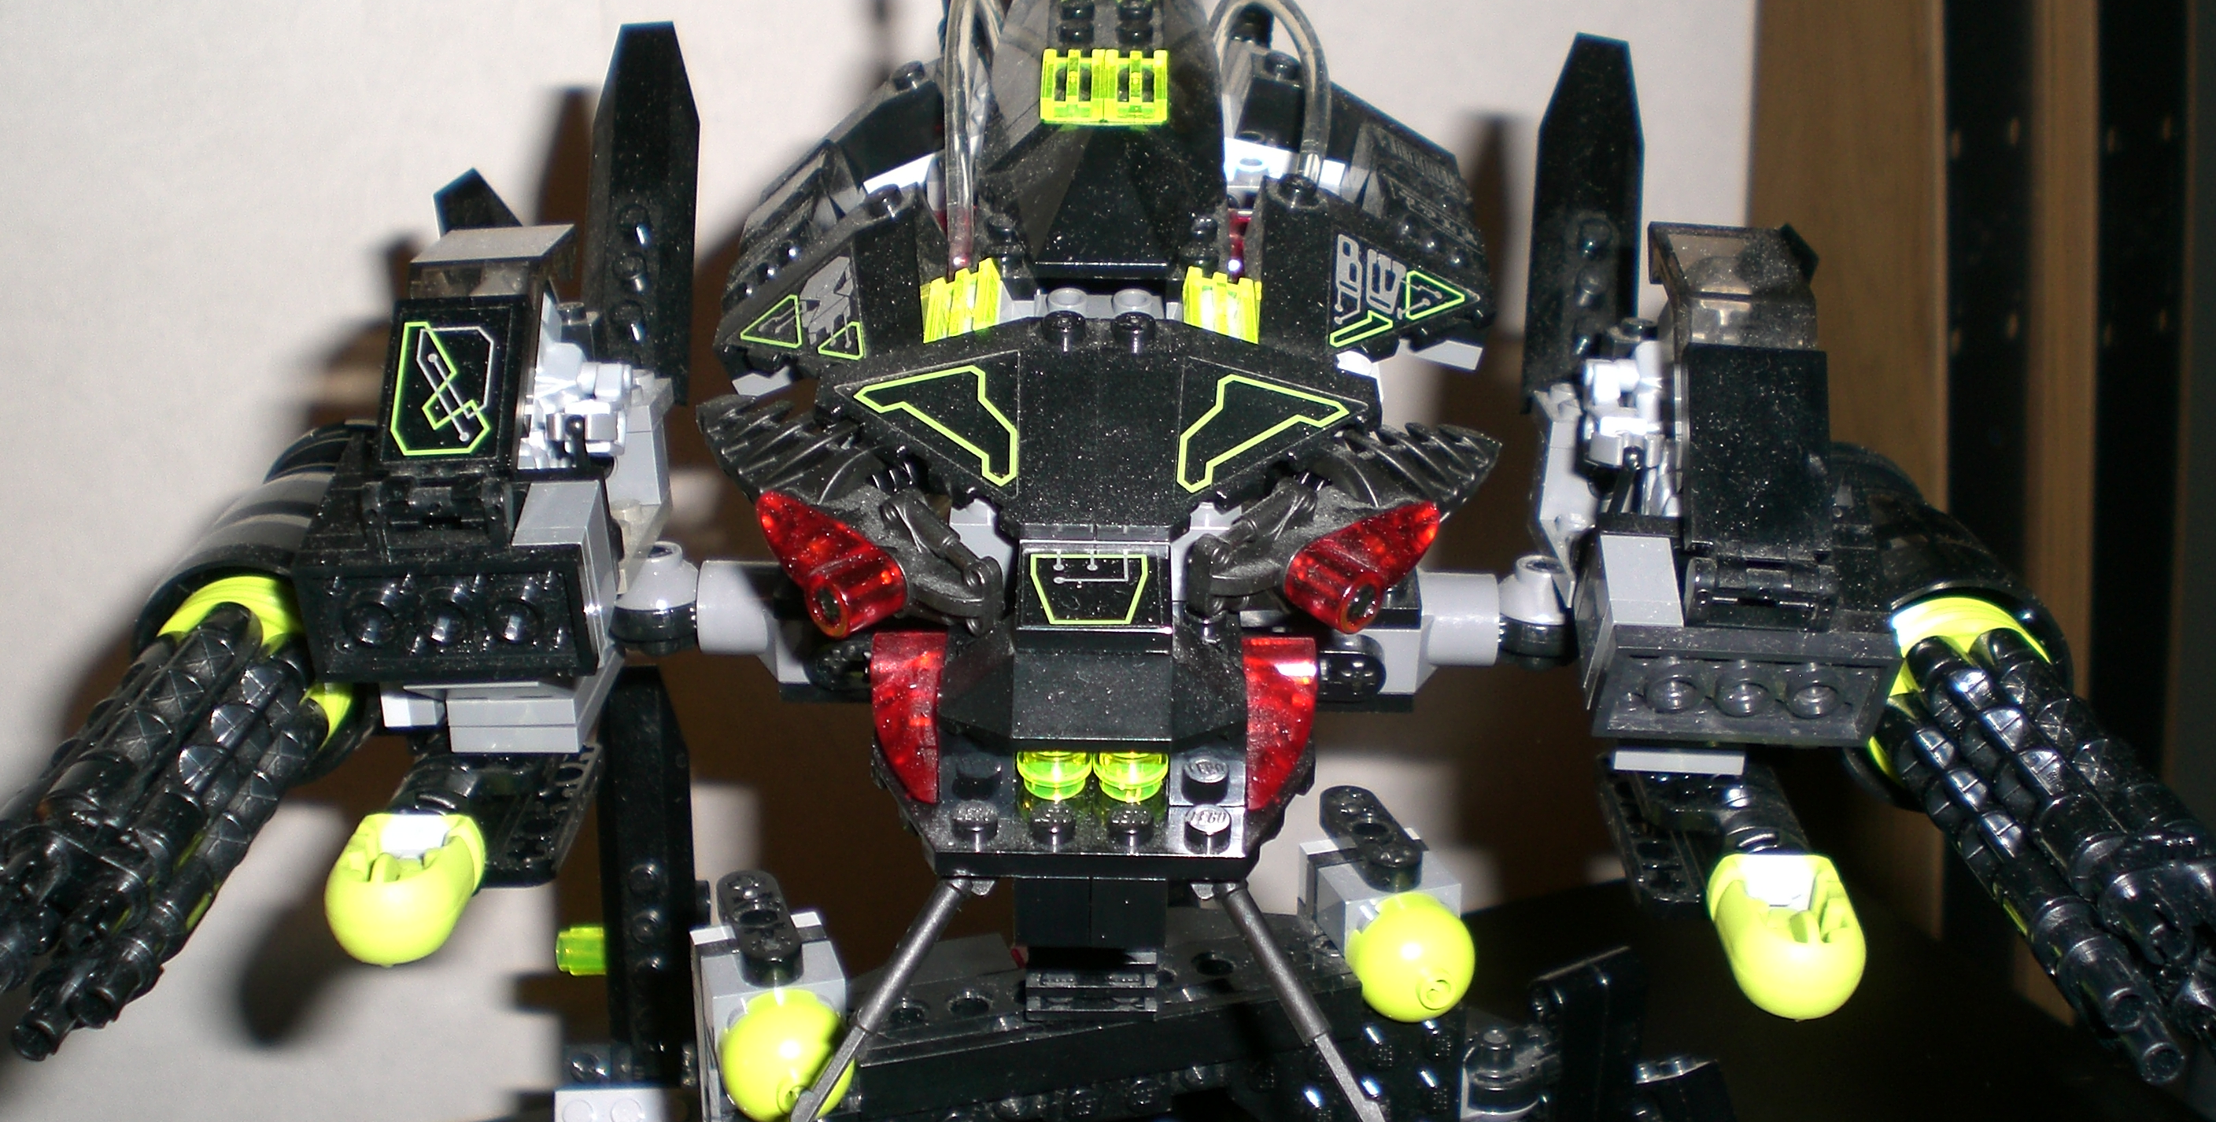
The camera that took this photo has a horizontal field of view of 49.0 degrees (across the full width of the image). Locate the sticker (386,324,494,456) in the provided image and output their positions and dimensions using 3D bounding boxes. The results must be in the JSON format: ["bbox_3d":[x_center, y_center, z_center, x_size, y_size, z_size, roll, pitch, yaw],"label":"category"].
[{"bbox_3d":[-0.078,-0.020,0.287,0.012,0.001,0.019,-2,63,0],"label":"sticker"}]

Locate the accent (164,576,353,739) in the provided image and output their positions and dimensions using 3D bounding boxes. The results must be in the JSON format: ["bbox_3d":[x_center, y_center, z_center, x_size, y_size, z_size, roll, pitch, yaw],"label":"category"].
[{"bbox_3d":[-0.104,0.012,0.300,0.025,0.025,0.008,0,22,1],"label":"accent"}]

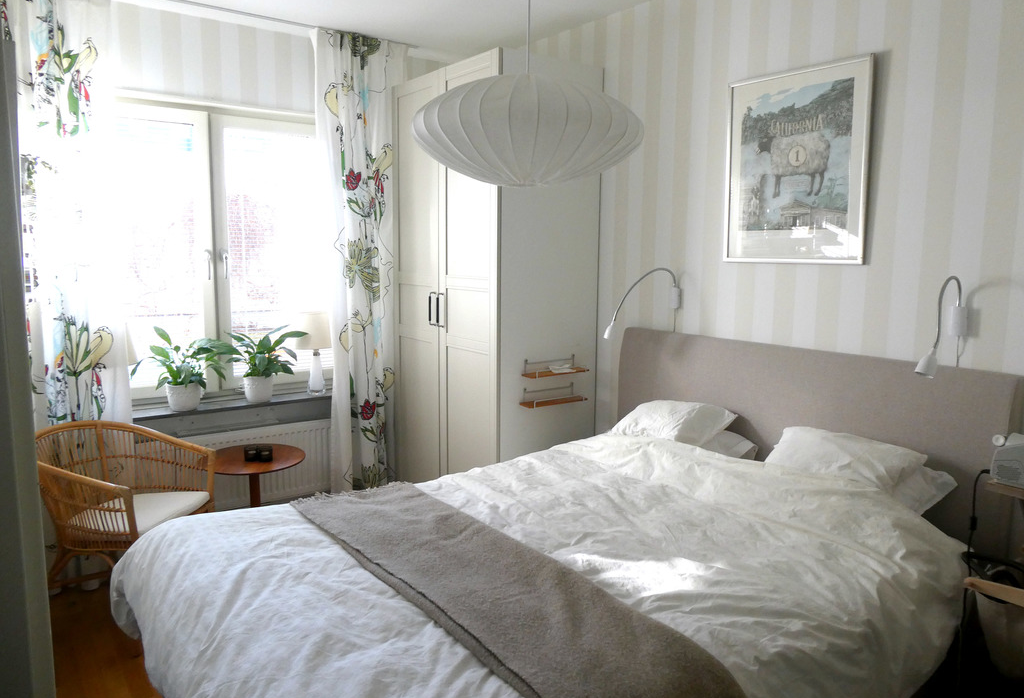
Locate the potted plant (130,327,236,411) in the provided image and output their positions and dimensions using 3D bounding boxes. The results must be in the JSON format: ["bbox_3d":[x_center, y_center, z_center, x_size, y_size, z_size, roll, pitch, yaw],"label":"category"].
[{"bbox_3d":[-1.594,0.107,3.463,0.470,0.410,0.390,-5,10,-36],"label":"potted plant"}]

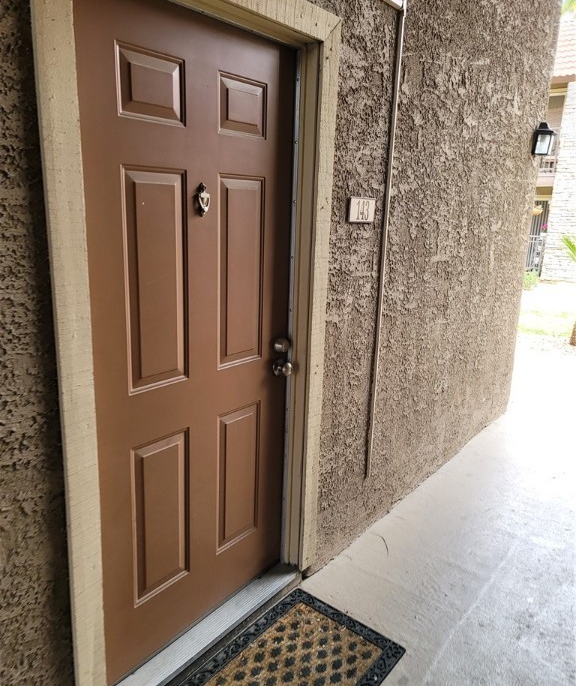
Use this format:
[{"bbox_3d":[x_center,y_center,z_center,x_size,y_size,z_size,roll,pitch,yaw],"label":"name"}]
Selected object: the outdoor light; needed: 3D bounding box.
[{"bbox_3d":[1.817,-1.442,3.913,0.127,0.224,0.125,12,17,36],"label":"outdoor light"}]

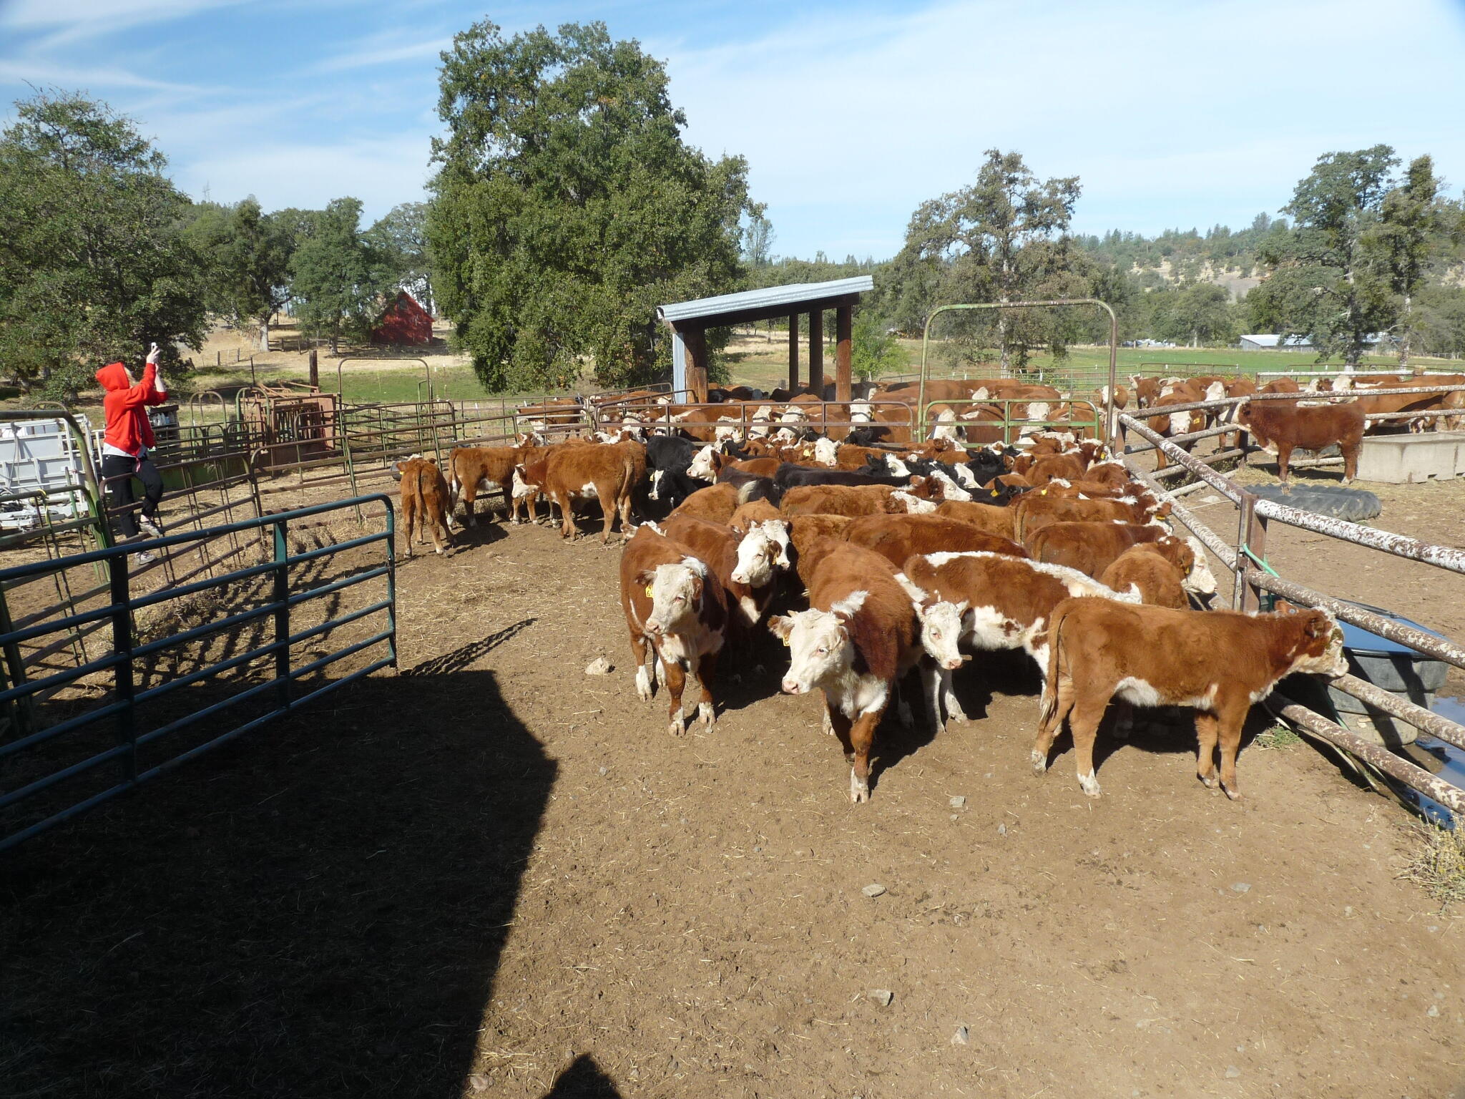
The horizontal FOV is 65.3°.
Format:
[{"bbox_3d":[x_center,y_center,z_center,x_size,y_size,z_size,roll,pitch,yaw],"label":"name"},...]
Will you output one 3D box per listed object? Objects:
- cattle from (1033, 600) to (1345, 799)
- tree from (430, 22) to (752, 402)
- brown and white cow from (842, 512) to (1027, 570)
[{"bbox_3d":[2.620,0.848,6.620,1.660,1.090,0.460,1,11,7],"label":"cattle"},{"bbox_3d":[-5.500,-13.132,44.285,12.400,13.600,11.800,0,11,0],"label":"tree"},{"bbox_3d":[1.730,0.362,8.750,1.750,1.150,0.520,6,13,29],"label":"brown and white cow"}]

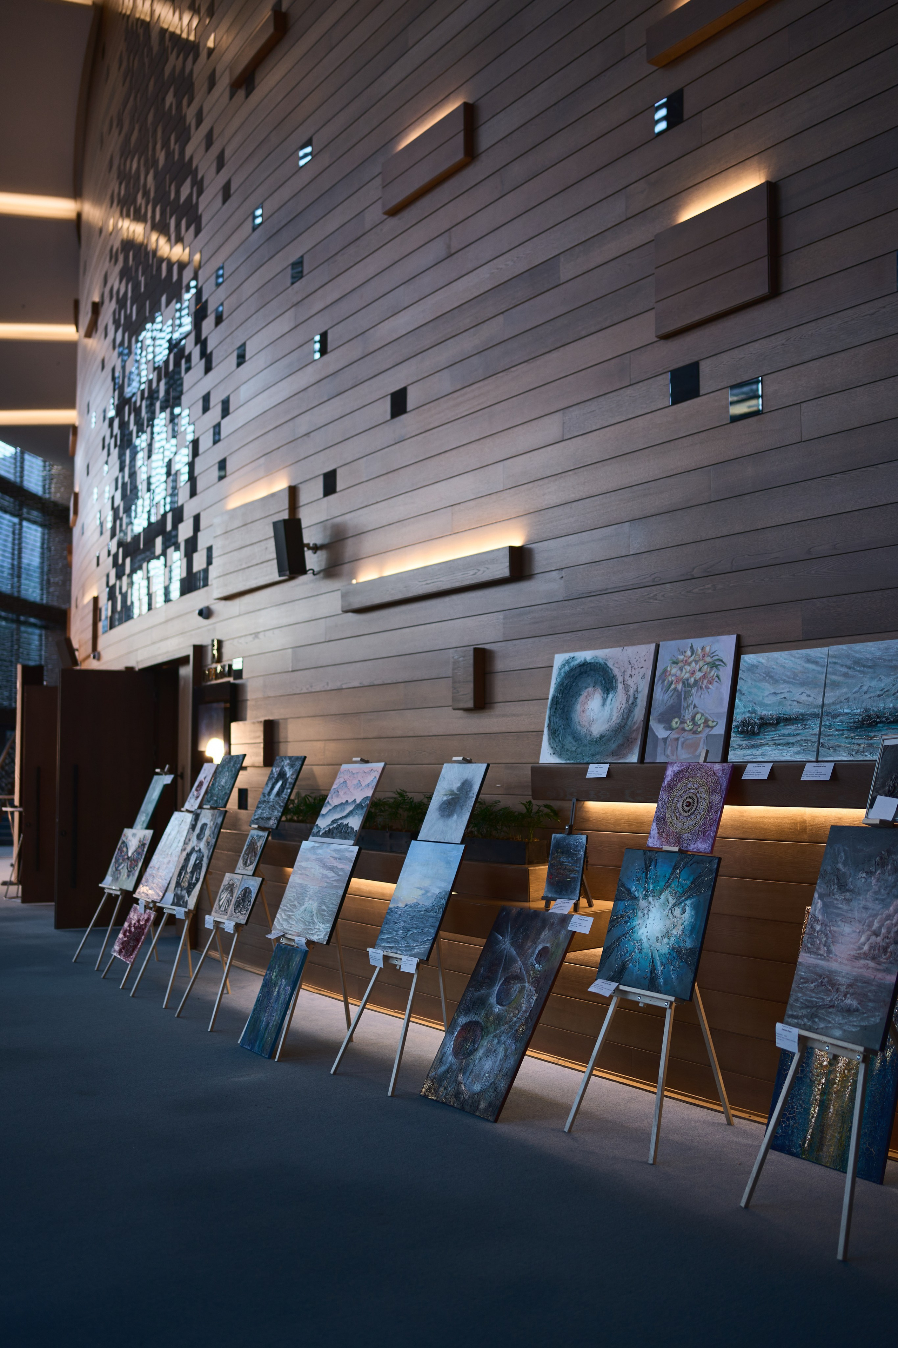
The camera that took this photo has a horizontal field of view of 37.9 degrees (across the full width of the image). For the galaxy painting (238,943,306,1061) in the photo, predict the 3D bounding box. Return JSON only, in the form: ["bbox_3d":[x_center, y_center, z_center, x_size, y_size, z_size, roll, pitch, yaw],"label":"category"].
[{"bbox_3d":[-0.977,1.831,7.373,0.030,0.605,0.360,27,-18,-29],"label":"galaxy painting"}]

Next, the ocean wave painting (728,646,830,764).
[{"bbox_3d":[1.452,0.145,5.745,0.030,0.490,0.500,16,-13,-32],"label":"ocean wave painting"}]

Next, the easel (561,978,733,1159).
[{"bbox_3d":[0.943,1.154,5.673,0.700,1.645,0.550,3,-5,-33],"label":"easel"}]

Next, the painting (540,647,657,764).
[{"bbox_3d":[0.761,0.168,6.719,0.030,0.595,0.790,16,-12,-32],"label":"painting"}]

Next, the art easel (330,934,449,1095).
[{"bbox_3d":[-0.194,1.243,6.752,0.610,1.630,0.570,3,-5,-34],"label":"art easel"}]

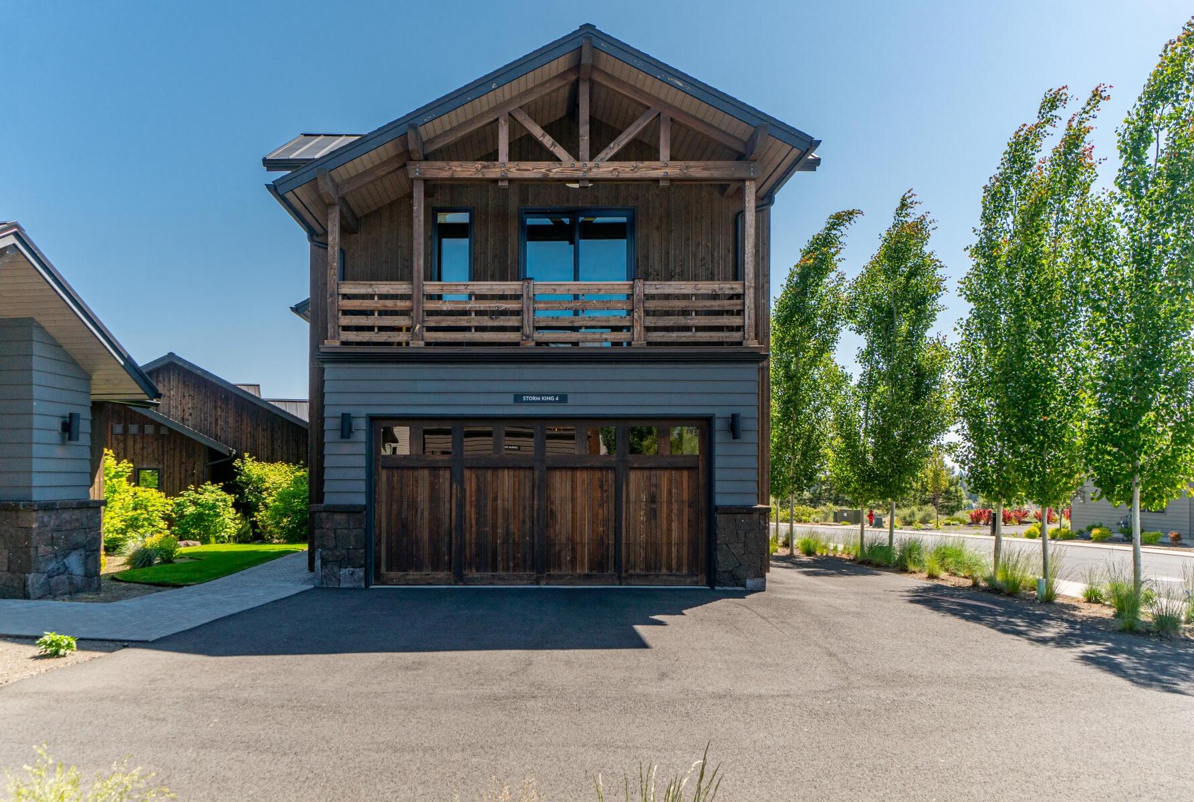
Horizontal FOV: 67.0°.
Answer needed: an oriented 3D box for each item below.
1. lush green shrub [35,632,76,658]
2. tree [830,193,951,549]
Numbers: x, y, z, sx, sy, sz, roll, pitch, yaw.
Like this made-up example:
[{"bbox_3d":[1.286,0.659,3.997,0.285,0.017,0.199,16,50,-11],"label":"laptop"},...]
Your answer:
[{"bbox_3d":[-4.946,2.218,8.250,0.370,0.200,0.340,0,-2,0],"label":"lush green shrub"},{"bbox_3d":[5.570,-0.470,17.000,2.100,6.900,1.950,0,-2,0],"label":"tree"}]

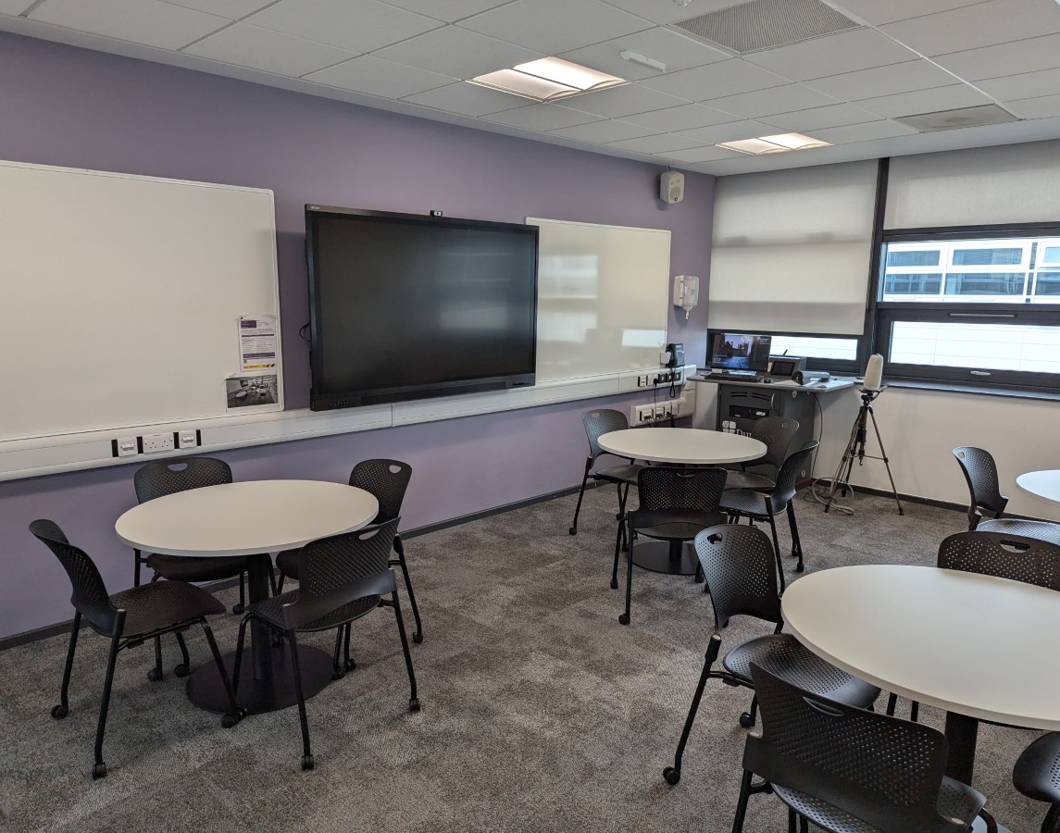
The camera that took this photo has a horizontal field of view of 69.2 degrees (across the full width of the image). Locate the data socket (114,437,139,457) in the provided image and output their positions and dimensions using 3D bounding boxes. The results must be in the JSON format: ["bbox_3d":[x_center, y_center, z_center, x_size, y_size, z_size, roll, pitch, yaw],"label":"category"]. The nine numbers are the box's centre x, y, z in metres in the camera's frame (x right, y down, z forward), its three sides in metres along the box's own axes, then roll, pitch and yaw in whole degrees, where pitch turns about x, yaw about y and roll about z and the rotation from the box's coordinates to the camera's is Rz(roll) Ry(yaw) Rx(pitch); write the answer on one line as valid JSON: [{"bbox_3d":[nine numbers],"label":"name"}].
[{"bbox_3d":[-1.941,0.147,3.705,0.018,0.086,0.087,9,13,44],"label":"data socket"}]

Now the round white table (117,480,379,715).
[{"bbox_3d":[-1.142,0.748,3.234,1.000,0.737,1.000,1,9,0],"label":"round white table"}]

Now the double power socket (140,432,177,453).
[{"bbox_3d":[-1.841,0.131,3.806,0.018,0.086,0.146,9,13,44],"label":"double power socket"}]

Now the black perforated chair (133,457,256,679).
[{"bbox_3d":[-1.477,0.643,3.448,0.530,0.836,0.560,-8,12,-40],"label":"black perforated chair"}]

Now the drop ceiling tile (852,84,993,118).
[{"bbox_3d":[2.203,-1.768,4.318,0.600,0.020,0.600,10,13,44],"label":"drop ceiling tile"}]

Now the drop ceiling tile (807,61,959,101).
[{"bbox_3d":[1.798,-1.712,3.925,0.600,0.025,0.592,10,13,44],"label":"drop ceiling tile"}]

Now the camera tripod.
[{"bbox_3d":[2.388,0.241,5.666,0.500,0.910,0.550,-4,10,-23],"label":"camera tripod"}]

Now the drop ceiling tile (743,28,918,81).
[{"bbox_3d":[1.360,-1.632,3.474,0.600,0.020,0.600,10,13,44],"label":"drop ceiling tile"}]

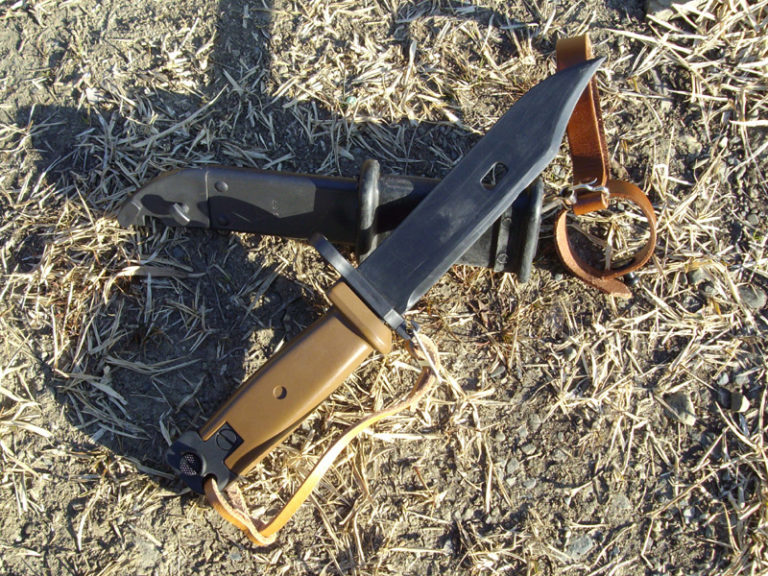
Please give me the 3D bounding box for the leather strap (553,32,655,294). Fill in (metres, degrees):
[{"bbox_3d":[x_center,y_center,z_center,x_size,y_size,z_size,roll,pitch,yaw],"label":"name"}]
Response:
[{"bbox_3d":[0.107,-0.061,0.385,0.048,0.027,0.133,3,78,1],"label":"leather strap"}]

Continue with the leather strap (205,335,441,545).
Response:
[{"bbox_3d":[-0.021,0.069,0.358,0.123,0.025,0.038,-35,80,-7],"label":"leather strap"}]

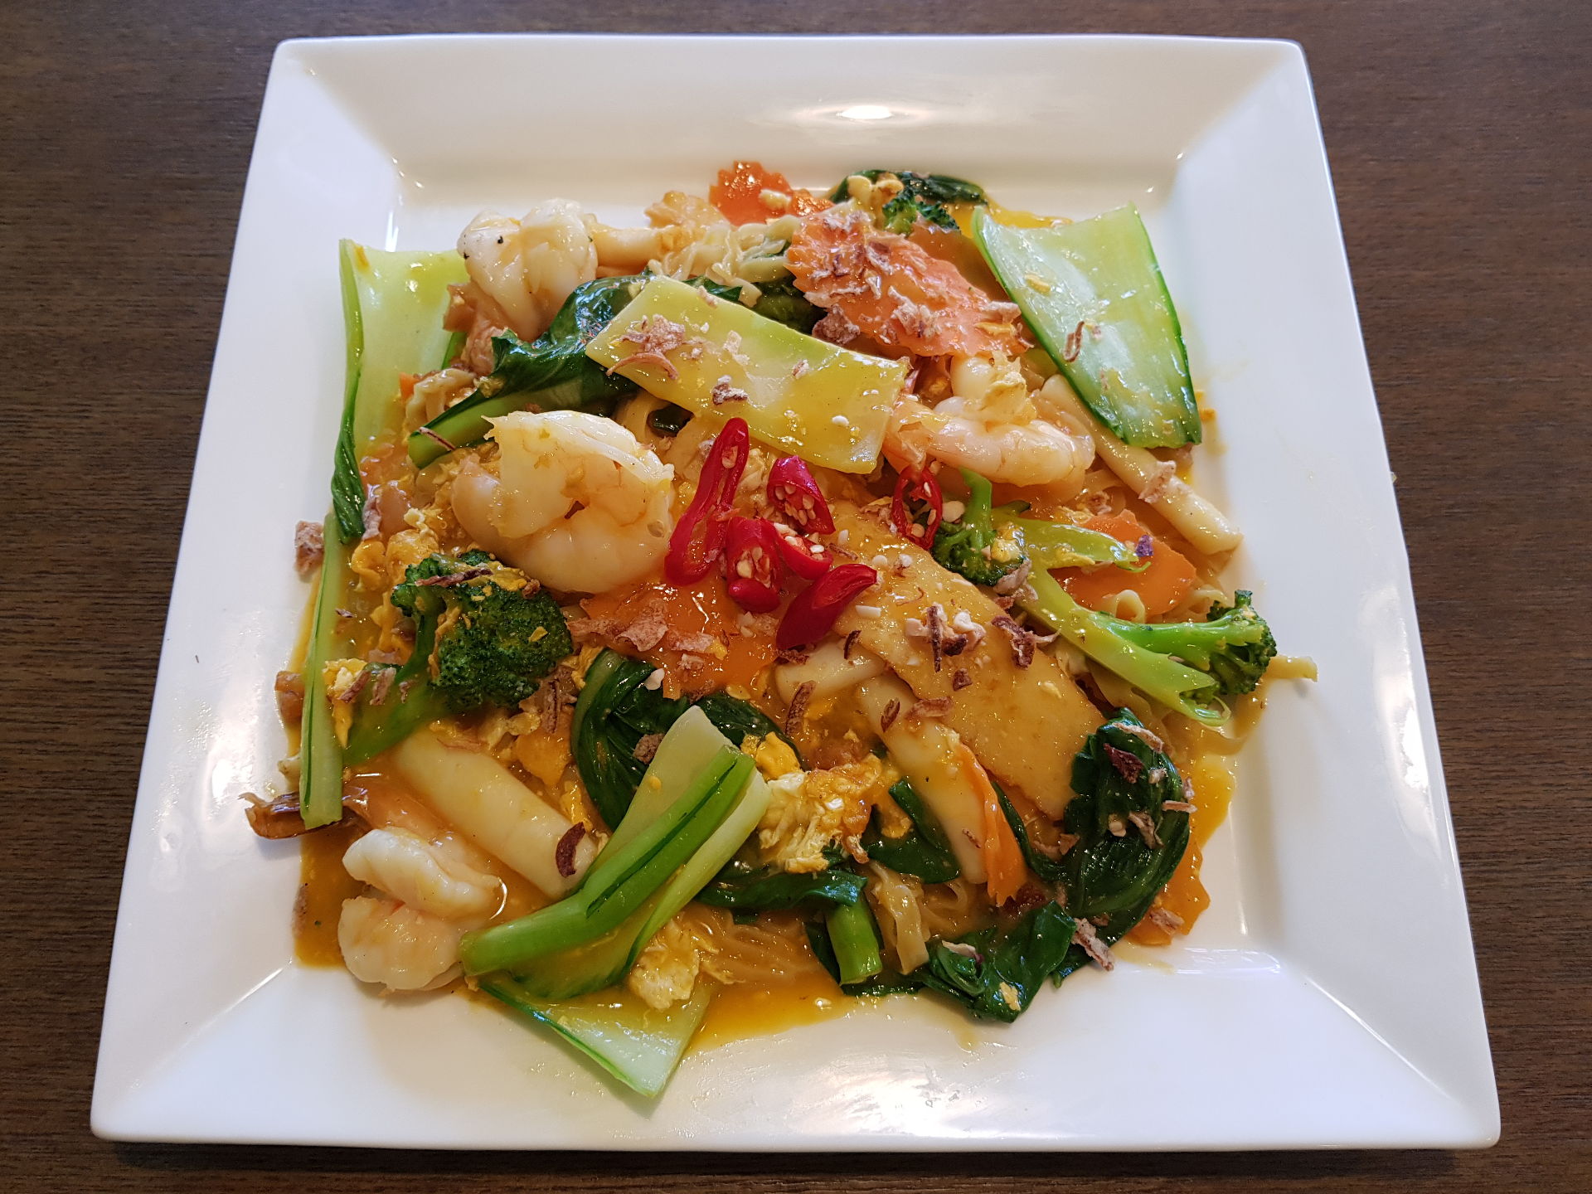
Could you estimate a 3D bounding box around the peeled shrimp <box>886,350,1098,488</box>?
[{"bbox_3d":[0.047,-0.043,0.284,0.049,0.024,0.035,9,71,3],"label":"peeled shrimp"}]

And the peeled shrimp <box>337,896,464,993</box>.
[{"bbox_3d":[-0.086,0.075,0.260,0.028,0.019,0.022,14,71,5],"label":"peeled shrimp"}]

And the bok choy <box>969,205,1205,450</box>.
[{"bbox_3d":[0.070,-0.068,0.293,0.041,0.017,0.073,-8,71,-3],"label":"bok choy"}]

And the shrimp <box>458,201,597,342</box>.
[{"bbox_3d":[-0.069,-0.084,0.306,0.036,0.024,0.036,0,71,0],"label":"shrimp"}]

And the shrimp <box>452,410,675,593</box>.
[{"bbox_3d":[-0.054,-0.022,0.275,0.051,0.024,0.046,0,71,0],"label":"shrimp"}]

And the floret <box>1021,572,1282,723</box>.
[{"bbox_3d":[0.079,0.010,0.271,0.059,0.024,0.033,9,71,3],"label":"floret"}]

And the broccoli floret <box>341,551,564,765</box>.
[{"bbox_3d":[-0.077,0.012,0.269,0.056,0.032,0.040,-40,75,-13],"label":"broccoli floret"}]

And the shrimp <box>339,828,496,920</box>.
[{"bbox_3d":[-0.082,0.061,0.262,0.036,0.018,0.017,23,72,8],"label":"shrimp"}]

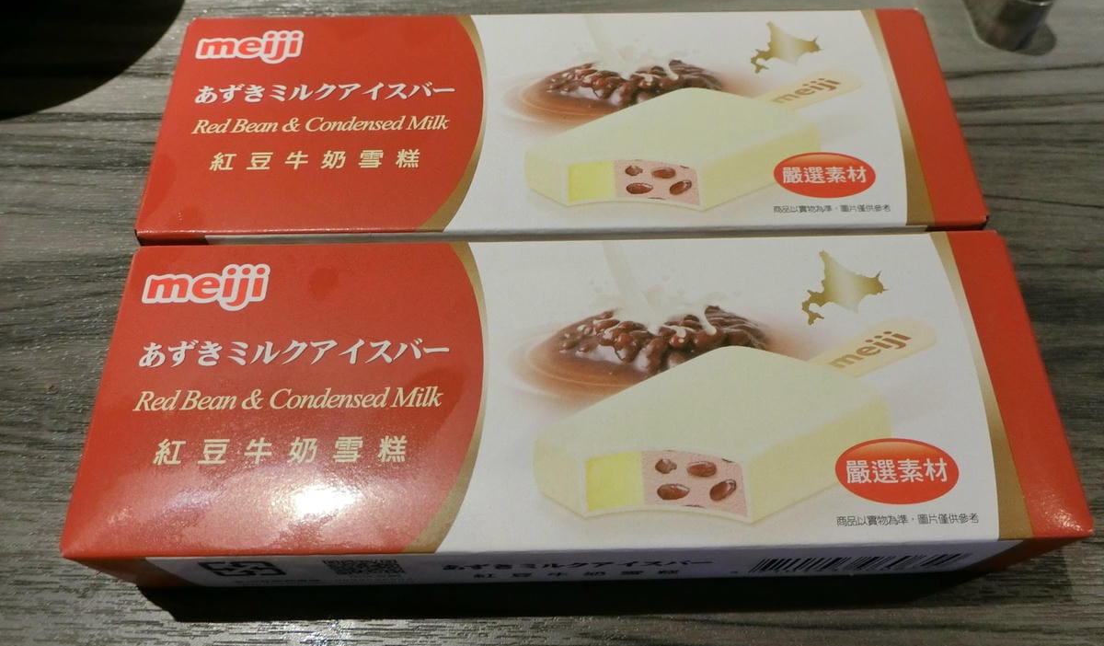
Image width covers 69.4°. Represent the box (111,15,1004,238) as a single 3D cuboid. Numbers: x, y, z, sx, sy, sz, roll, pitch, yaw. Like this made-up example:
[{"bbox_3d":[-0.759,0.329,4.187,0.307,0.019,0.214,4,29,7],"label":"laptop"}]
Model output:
[{"bbox_3d":[0.002,-0.035,0.169,0.155,0.028,0.054,-1,63,-1],"label":"box"}]

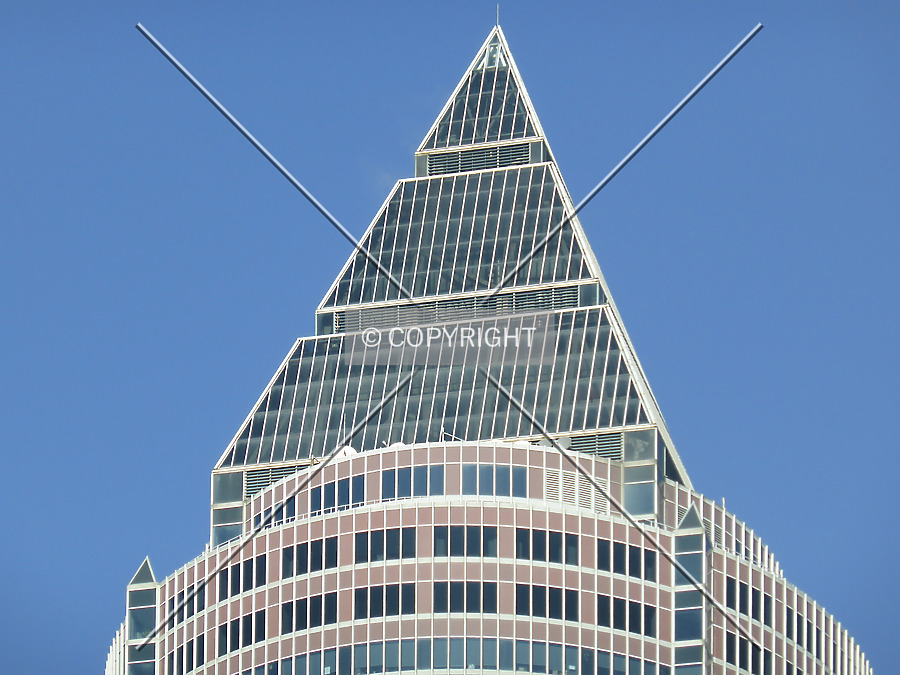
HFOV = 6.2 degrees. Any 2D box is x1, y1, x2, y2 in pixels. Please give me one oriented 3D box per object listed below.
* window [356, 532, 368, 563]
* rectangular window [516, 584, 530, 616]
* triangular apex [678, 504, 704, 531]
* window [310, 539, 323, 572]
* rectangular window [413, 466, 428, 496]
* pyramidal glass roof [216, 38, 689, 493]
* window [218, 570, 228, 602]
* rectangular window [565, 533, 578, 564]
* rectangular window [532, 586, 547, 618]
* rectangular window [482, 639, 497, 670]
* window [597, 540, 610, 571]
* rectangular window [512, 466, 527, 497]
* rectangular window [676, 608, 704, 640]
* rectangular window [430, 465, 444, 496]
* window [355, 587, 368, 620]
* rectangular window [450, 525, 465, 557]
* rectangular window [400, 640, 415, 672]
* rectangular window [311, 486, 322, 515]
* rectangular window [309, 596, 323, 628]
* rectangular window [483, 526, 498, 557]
[{"bbox_3d":[-4.549,10.934,429.874,0.770,1.850,0.120,-10,-32,17],"label":"window"},{"bbox_3d":[3.933,14.139,446.014,0.760,1.920,0.100,4,-29,-6],"label":"rectangular window"},{"bbox_3d":[12.301,9.196,416.770,1.420,1.950,1.420,-8,-33,14],"label":"triangular apex"},{"bbox_3d":[-7.299,11.859,449.364,0.760,1.920,0.100,-13,-32,23],"label":"window"},{"bbox_3d":[-1.787,8.725,500.973,0.860,2.120,0.150,-5,-30,11],"label":"rectangular window"},{"bbox_3d":[2.358,-2.837,460.277,24.260,34.370,24.260,-6,-31,12],"label":"pyramidal glass roof"},{"bbox_3d":[-11.847,13.046,433.195,0.705,1.886,0.150,-23,-39,36],"label":"window"},{"bbox_3d":[7.278,12.699,495.244,0.860,2.120,0.150,7,-29,-10],"label":"rectangular window"},{"bbox_3d":[4.441,13.210,411.010,0.690,1.780,0.150,4,-32,-5],"label":"rectangular window"},{"bbox_3d":[2.032,16.322,425.310,0.770,1.850,0.120,1,-31,1],"label":"rectangular window"},{"bbox_3d":[7.649,10.879,413.124,0.690,1.780,0.150,9,-32,-12],"label":"window"},{"bbox_3d":[3.581,7.420,426.055,0.720,1.830,0.100,4,-31,-4],"label":"rectangular window"},{"bbox_3d":[12.469,15.005,432.256,1.450,1.800,0.150,-6,-33,12],"label":"rectangular window"},{"bbox_3d":[-0.666,7.615,440.280,0.720,1.800,0.150,-4,-33,8],"label":"rectangular window"},{"bbox_3d":[-4.386,13.345,412.156,0.690,1.780,0.150,-10,-33,17],"label":"window"},{"bbox_3d":[0.380,10.276,418.512,0.720,1.830,0.100,-2,-31,5],"label":"rectangular window"},{"bbox_3d":[-2.136,16.030,415.456,0.720,1.830,0.100,-5,-32,10],"label":"rectangular window"},{"bbox_3d":[-6.708,8.269,417.712,0.690,1.740,0.150,-15,-35,24],"label":"rectangular window"},{"bbox_3d":[-7.031,14.323,432.209,0.720,1.800,0.150,-12,-35,21],"label":"rectangular window"},{"bbox_3d":[2.023,10.221,412.719,0.690,1.780,0.150,0,-32,1],"label":"rectangular window"}]

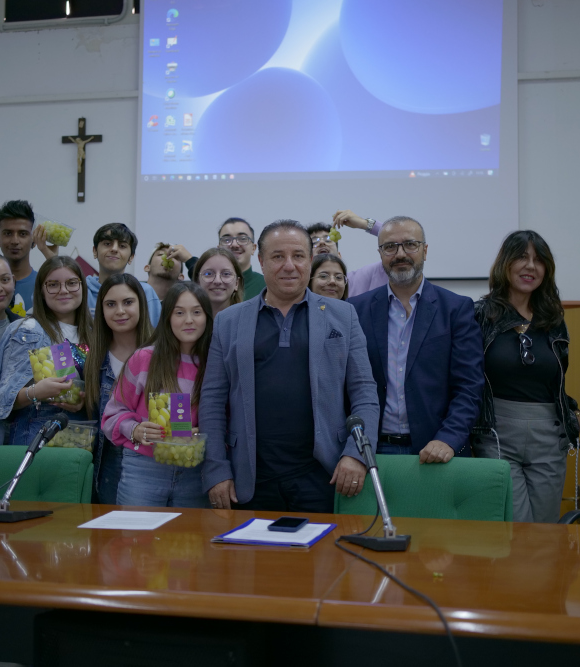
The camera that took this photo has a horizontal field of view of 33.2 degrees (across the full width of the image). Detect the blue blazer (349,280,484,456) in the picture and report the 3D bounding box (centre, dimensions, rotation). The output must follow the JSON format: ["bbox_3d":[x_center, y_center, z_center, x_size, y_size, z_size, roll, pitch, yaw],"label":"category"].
[{"bbox_3d":[0.429,0.192,3.375,0.500,0.740,0.360,0,-2,12],"label":"blue blazer"}]

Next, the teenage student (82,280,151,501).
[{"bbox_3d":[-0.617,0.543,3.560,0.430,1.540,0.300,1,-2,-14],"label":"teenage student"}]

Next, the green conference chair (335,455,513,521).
[{"bbox_3d":[0.361,0.822,2.831,0.600,0.890,0.620,0,-2,15],"label":"green conference chair"}]

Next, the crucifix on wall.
[{"bbox_3d":[-1.241,-1.040,5.814,0.258,0.515,0.060,0,-2,11],"label":"crucifix on wall"}]

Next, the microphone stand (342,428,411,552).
[{"bbox_3d":[0.206,0.377,2.357,0.165,0.260,0.260,1,-2,-9],"label":"microphone stand"}]

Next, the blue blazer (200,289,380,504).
[{"bbox_3d":[0.002,0.208,3.074,0.560,0.680,0.340,0,-2,2],"label":"blue blazer"}]

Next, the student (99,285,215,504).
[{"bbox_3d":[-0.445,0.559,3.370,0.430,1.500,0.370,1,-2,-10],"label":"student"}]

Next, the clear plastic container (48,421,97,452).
[{"bbox_3d":[-0.766,0.366,3.388,0.180,0.105,0.120,1,-2,-6],"label":"clear plastic container"}]

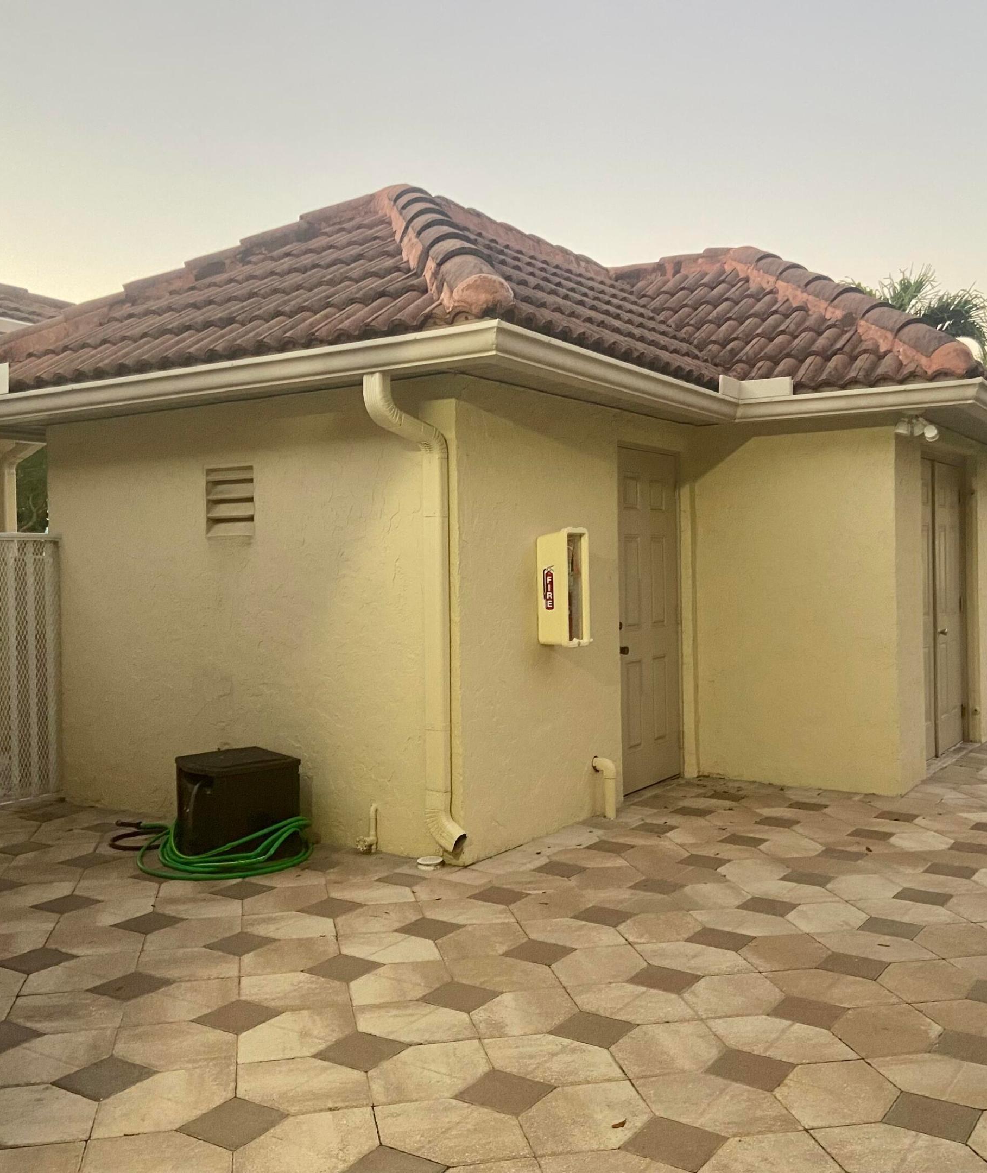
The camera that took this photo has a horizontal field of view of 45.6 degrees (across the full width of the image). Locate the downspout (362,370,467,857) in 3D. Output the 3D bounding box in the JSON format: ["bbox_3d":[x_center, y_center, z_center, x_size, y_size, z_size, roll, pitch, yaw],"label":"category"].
[{"bbox_3d":[-0.333,0.146,5.213,0.189,2.196,0.486,-1,1,34],"label":"downspout"}]

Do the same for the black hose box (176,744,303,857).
[{"bbox_3d":[-1.256,1.070,5.743,0.450,0.450,0.530,-1,1,-35],"label":"black hose box"}]

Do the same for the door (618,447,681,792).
[{"bbox_3d":[0.903,0.195,7.113,0.050,2.030,0.910,-1,1,34],"label":"door"}]

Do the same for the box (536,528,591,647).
[{"bbox_3d":[0.357,0.007,5.968,0.175,0.585,0.220,-1,1,34],"label":"box"}]

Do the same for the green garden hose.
[{"bbox_3d":[-1.507,1.213,5.831,1.420,0.170,0.760,-1,1,34],"label":"green garden hose"}]

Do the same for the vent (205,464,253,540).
[{"bbox_3d":[-1.383,-0.446,6.236,0.346,0.367,0.080,-1,1,34],"label":"vent"}]

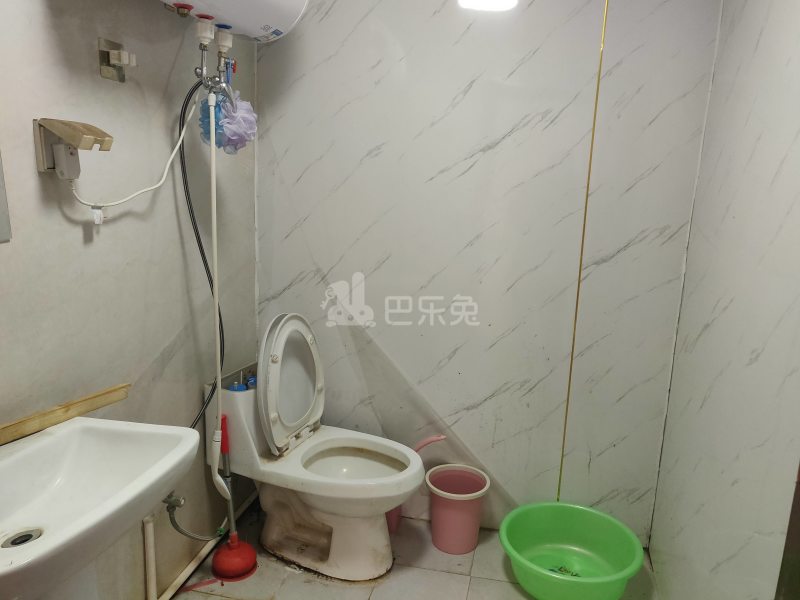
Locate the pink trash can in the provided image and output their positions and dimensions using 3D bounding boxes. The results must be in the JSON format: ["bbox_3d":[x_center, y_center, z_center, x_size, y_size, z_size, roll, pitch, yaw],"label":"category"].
[{"bbox_3d":[0.206,0.766,2.108,0.227,0.248,0.227,4,11,11],"label":"pink trash can"}]

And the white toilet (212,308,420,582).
[{"bbox_3d":[-0.241,0.474,1.958,0.694,0.831,0.381,6,11,19],"label":"white toilet"}]

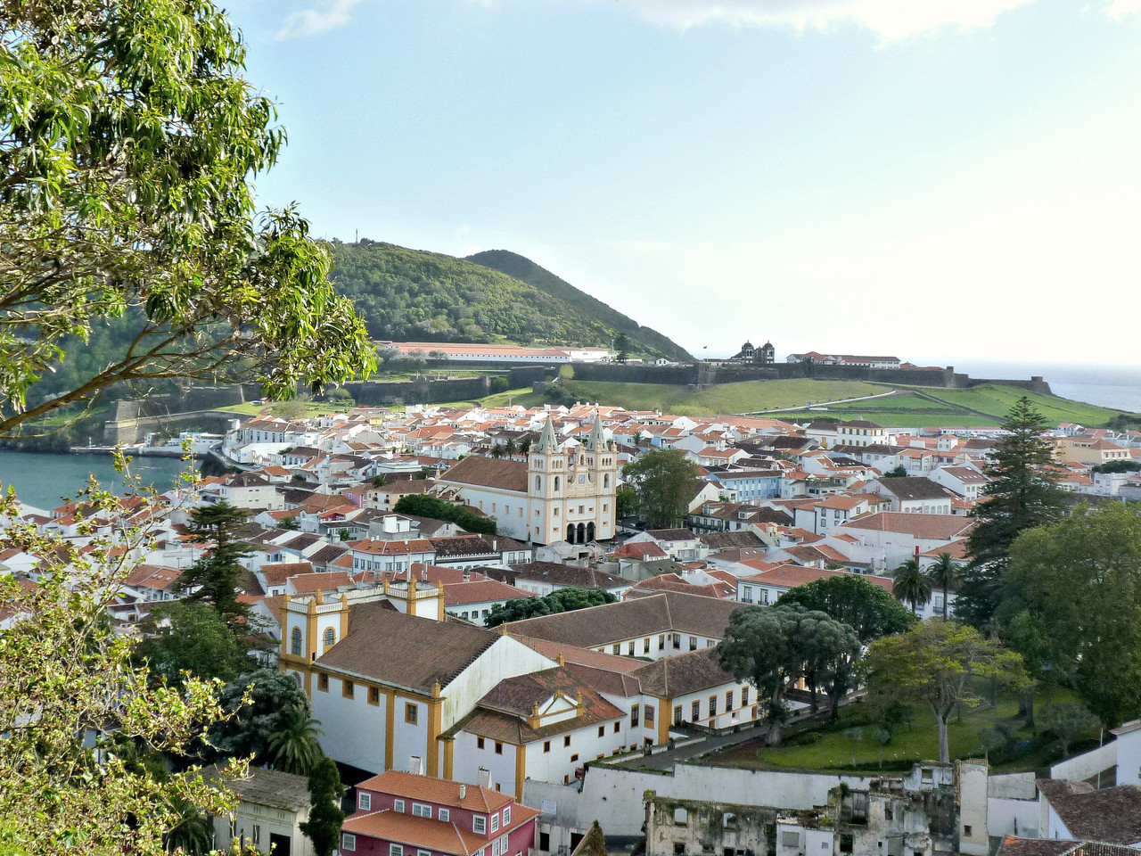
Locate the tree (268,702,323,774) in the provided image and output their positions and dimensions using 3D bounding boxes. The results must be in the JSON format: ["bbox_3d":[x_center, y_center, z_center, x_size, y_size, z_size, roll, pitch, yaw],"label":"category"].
[{"bbox_3d":[-32.490,38.080,148.000,7.000,11.000,7.000,1,4,0],"label":"tree"}]

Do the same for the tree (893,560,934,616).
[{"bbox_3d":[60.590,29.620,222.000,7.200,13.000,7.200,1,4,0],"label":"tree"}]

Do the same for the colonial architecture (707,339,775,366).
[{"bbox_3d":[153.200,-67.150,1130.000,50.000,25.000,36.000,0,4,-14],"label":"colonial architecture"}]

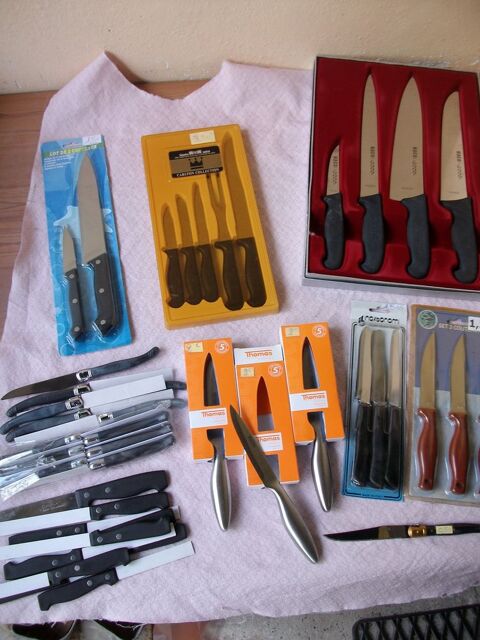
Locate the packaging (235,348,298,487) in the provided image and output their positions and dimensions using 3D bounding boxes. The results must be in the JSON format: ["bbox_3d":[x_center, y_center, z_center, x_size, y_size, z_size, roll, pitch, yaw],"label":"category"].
[{"bbox_3d":[0.034,0.125,0.790,0.065,0.022,0.184,-5,69,-4],"label":"packaging"}]

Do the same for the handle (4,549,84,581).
[{"bbox_3d":[-0.235,0.295,0.714,0.093,0.015,0.024,-7,70,-4],"label":"handle"}]

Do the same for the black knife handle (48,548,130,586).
[{"bbox_3d":[-0.180,0.298,0.713,0.095,0.015,0.024,-16,71,-8],"label":"black knife handle"}]

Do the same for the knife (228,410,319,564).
[{"bbox_3d":[0.043,0.206,0.753,0.024,0.019,0.221,-27,77,-11],"label":"knife"}]

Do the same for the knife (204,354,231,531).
[{"bbox_3d":[-0.030,0.154,0.776,0.027,0.020,0.234,-4,69,-3],"label":"knife"}]

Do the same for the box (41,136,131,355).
[{"bbox_3d":[-0.234,-0.126,0.876,0.099,0.024,0.358,-10,70,-5],"label":"box"}]

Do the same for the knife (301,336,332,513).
[{"bbox_3d":[0.100,0.133,0.788,0.024,0.020,0.233,-4,69,-3],"label":"knife"}]

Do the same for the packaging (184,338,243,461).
[{"bbox_3d":[-0.035,0.106,0.795,0.065,0.022,0.160,-5,69,-4],"label":"packaging"}]

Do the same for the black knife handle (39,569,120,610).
[{"bbox_3d":[-0.192,0.323,0.711,0.094,0.015,0.022,-19,71,-9],"label":"black knife handle"}]

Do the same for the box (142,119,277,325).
[{"bbox_3d":[-0.051,-0.148,0.887,0.157,0.030,0.315,-9,70,-5],"label":"box"}]

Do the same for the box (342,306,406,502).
[{"bbox_3d":[0.188,0.099,0.806,0.080,0.020,0.275,7,69,1],"label":"box"}]

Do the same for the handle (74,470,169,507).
[{"bbox_3d":[-0.146,0.214,0.751,0.120,0.016,0.029,-11,70,-6],"label":"handle"}]

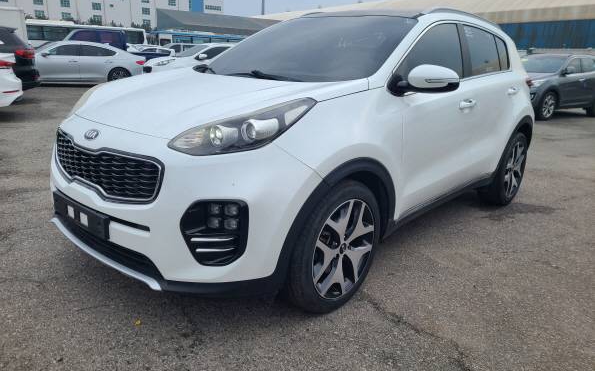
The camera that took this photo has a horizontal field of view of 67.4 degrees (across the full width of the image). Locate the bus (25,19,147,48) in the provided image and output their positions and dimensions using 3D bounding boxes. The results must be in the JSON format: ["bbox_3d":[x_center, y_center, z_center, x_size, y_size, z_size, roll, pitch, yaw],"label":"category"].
[{"bbox_3d":[-18.736,-12.183,38.200,11.000,3.400,2.500,-1,16,-14],"label":"bus"}]

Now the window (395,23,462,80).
[{"bbox_3d":[0.846,-0.863,2.806,0.150,0.380,1.060,16,21,39],"label":"window"}]

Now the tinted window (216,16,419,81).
[{"bbox_3d":[0.051,-0.947,2.998,1.400,0.140,0.930,16,49,39],"label":"tinted window"}]

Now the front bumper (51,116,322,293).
[{"bbox_3d":[-0.800,0.014,2.339,1.830,0.740,0.700,16,21,39],"label":"front bumper"}]

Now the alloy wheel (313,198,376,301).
[{"bbox_3d":[0.172,0.302,2.290,0.190,0.512,0.512,16,21,40],"label":"alloy wheel"}]

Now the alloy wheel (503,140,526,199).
[{"bbox_3d":[1.935,-0.157,4.150,0.180,0.520,0.520,16,21,39],"label":"alloy wheel"}]

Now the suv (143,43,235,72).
[{"bbox_3d":[-3.048,-4.305,16.056,4.500,1.660,1.860,-6,18,-29],"label":"suv"}]

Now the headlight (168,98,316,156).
[{"bbox_3d":[-0.199,-0.252,1.977,0.370,0.260,0.630,16,21,39],"label":"headlight"}]

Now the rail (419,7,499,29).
[{"bbox_3d":[1.339,-1.280,3.456,0.070,0.100,1.650,16,21,39],"label":"rail"}]

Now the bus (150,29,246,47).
[{"bbox_3d":[-8.804,-13.106,43.200,11.000,3.250,2.500,-4,17,-21],"label":"bus"}]

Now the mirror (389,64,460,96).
[{"bbox_3d":[0.715,-0.568,2.407,0.260,0.170,0.220,16,21,39],"label":"mirror"}]

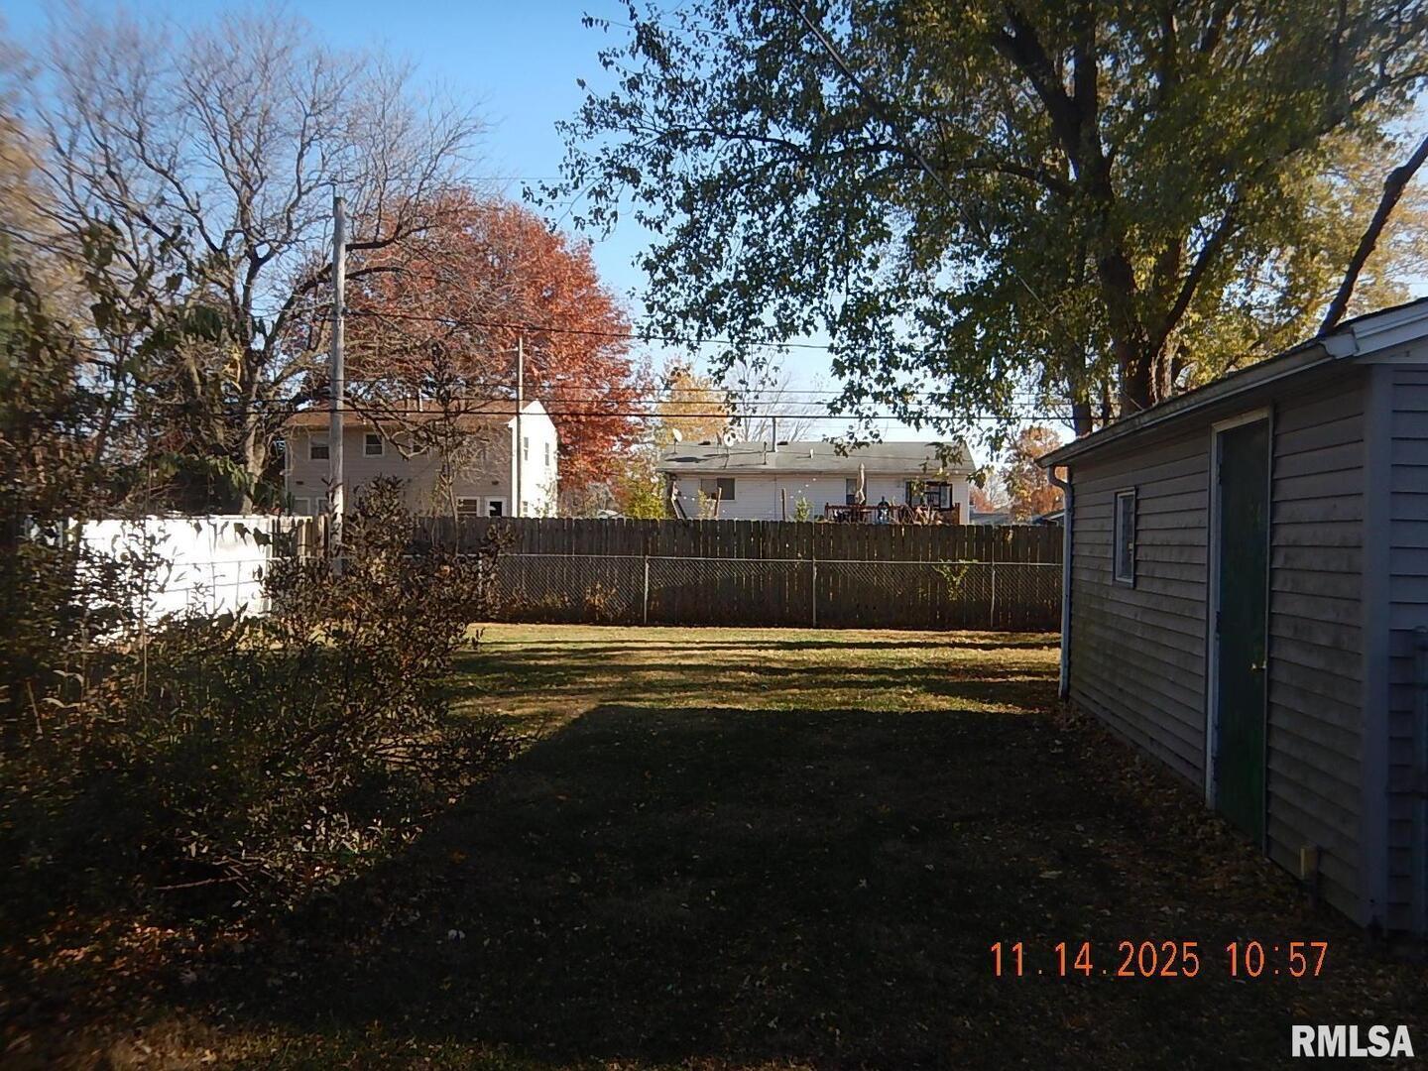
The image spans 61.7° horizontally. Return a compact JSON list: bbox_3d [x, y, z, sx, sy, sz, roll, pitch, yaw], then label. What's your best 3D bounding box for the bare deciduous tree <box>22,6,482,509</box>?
[{"bbox_3d":[-12.741,-6.639,33.000,12.700,15.900,12.000,1,0,0],"label":"bare deciduous tree"}]

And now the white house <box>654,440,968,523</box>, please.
[{"bbox_3d":[5.198,-1.801,58.782,14.400,5.500,8.300,1,0,6],"label":"white house"}]

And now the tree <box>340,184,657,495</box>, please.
[{"bbox_3d":[-12.403,-9.193,67.000,17.200,20.500,16.500,1,0,0],"label":"tree"}]

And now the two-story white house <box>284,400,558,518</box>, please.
[{"bbox_3d":[-13.884,-2.793,58.520,11.200,7.600,8.400,1,0,6],"label":"two-story white house"}]

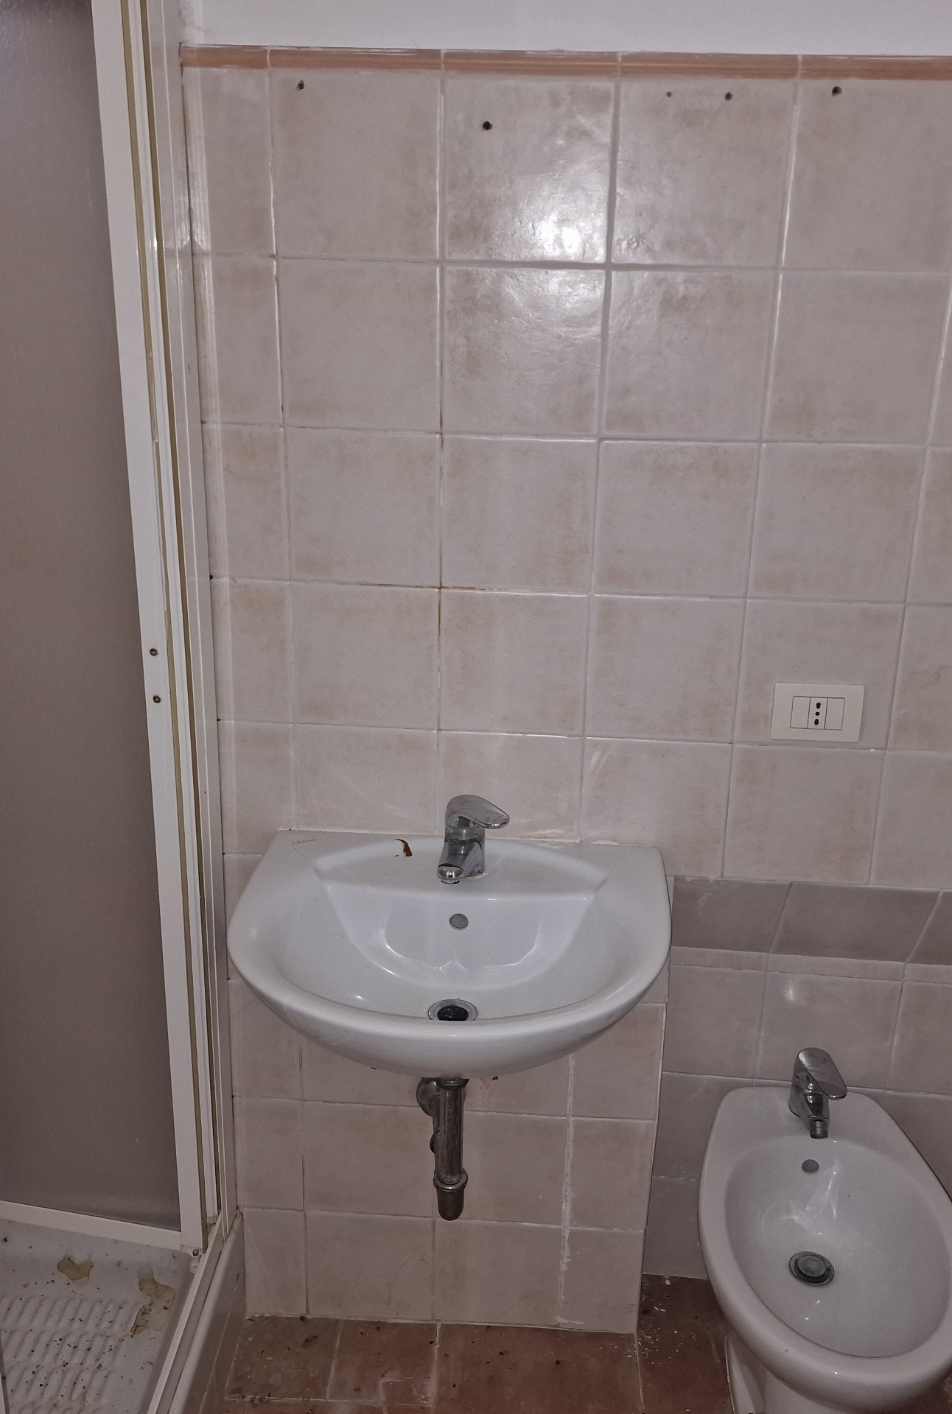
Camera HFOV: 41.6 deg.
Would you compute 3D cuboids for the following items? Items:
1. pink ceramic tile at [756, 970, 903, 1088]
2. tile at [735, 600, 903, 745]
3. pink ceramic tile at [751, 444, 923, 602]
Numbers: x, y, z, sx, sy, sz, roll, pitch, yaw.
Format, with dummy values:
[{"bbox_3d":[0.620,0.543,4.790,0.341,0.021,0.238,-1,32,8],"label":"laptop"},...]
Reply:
[{"bbox_3d":[0.553,0.509,1.971,0.203,0.196,0.010,2,19,3],"label":"pink ceramic tile"},{"bbox_3d":[0.452,-0.042,1.659,0.200,0.200,0.010,2,19,3],"label":"tile"},{"bbox_3d":[0.458,-0.233,1.589,0.200,0.200,0.012,2,19,3],"label":"pink ceramic tile"}]

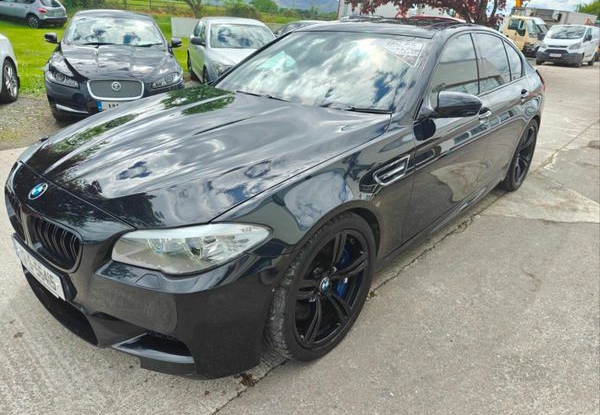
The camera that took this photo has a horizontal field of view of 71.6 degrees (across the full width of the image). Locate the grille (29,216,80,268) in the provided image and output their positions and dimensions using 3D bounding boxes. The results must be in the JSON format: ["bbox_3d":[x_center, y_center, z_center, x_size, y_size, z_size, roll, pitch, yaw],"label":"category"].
[{"bbox_3d":[-0.919,0.130,1.593,0.310,0.170,0.060,13,18,28],"label":"grille"}]

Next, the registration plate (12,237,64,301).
[{"bbox_3d":[-1.098,0.246,1.752,0.520,0.112,0.020,19,30,38],"label":"registration plate"}]

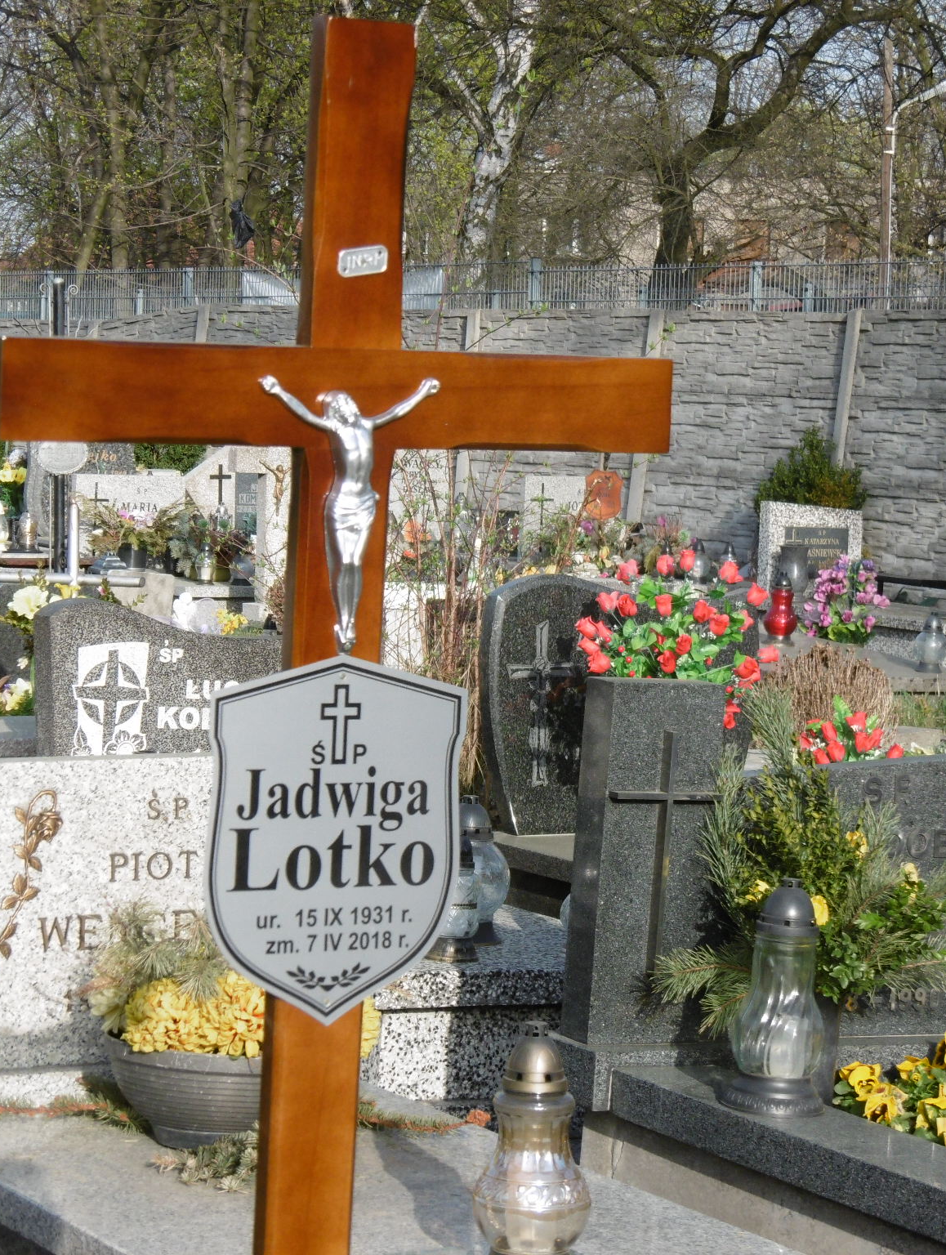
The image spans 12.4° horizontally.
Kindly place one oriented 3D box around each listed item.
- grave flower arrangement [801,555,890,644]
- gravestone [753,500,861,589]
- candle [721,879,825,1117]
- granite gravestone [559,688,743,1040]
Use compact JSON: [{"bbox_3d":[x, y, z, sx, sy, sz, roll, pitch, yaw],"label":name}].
[{"bbox_3d":[1.287,-0.097,15.000,0.280,0.300,0.250,-1,6,-29],"label":"grave flower arrangement"},{"bbox_3d":[1.768,-0.408,22.800,0.570,0.499,0.110,-1,4,-28],"label":"gravestone"},{"bbox_3d":[0.457,0.540,6.437,0.158,0.330,0.158,4,4,0],"label":"candle"},{"bbox_3d":[0.284,0.379,7.030,0.240,0.580,0.080,0,5,-29],"label":"granite gravestone"}]

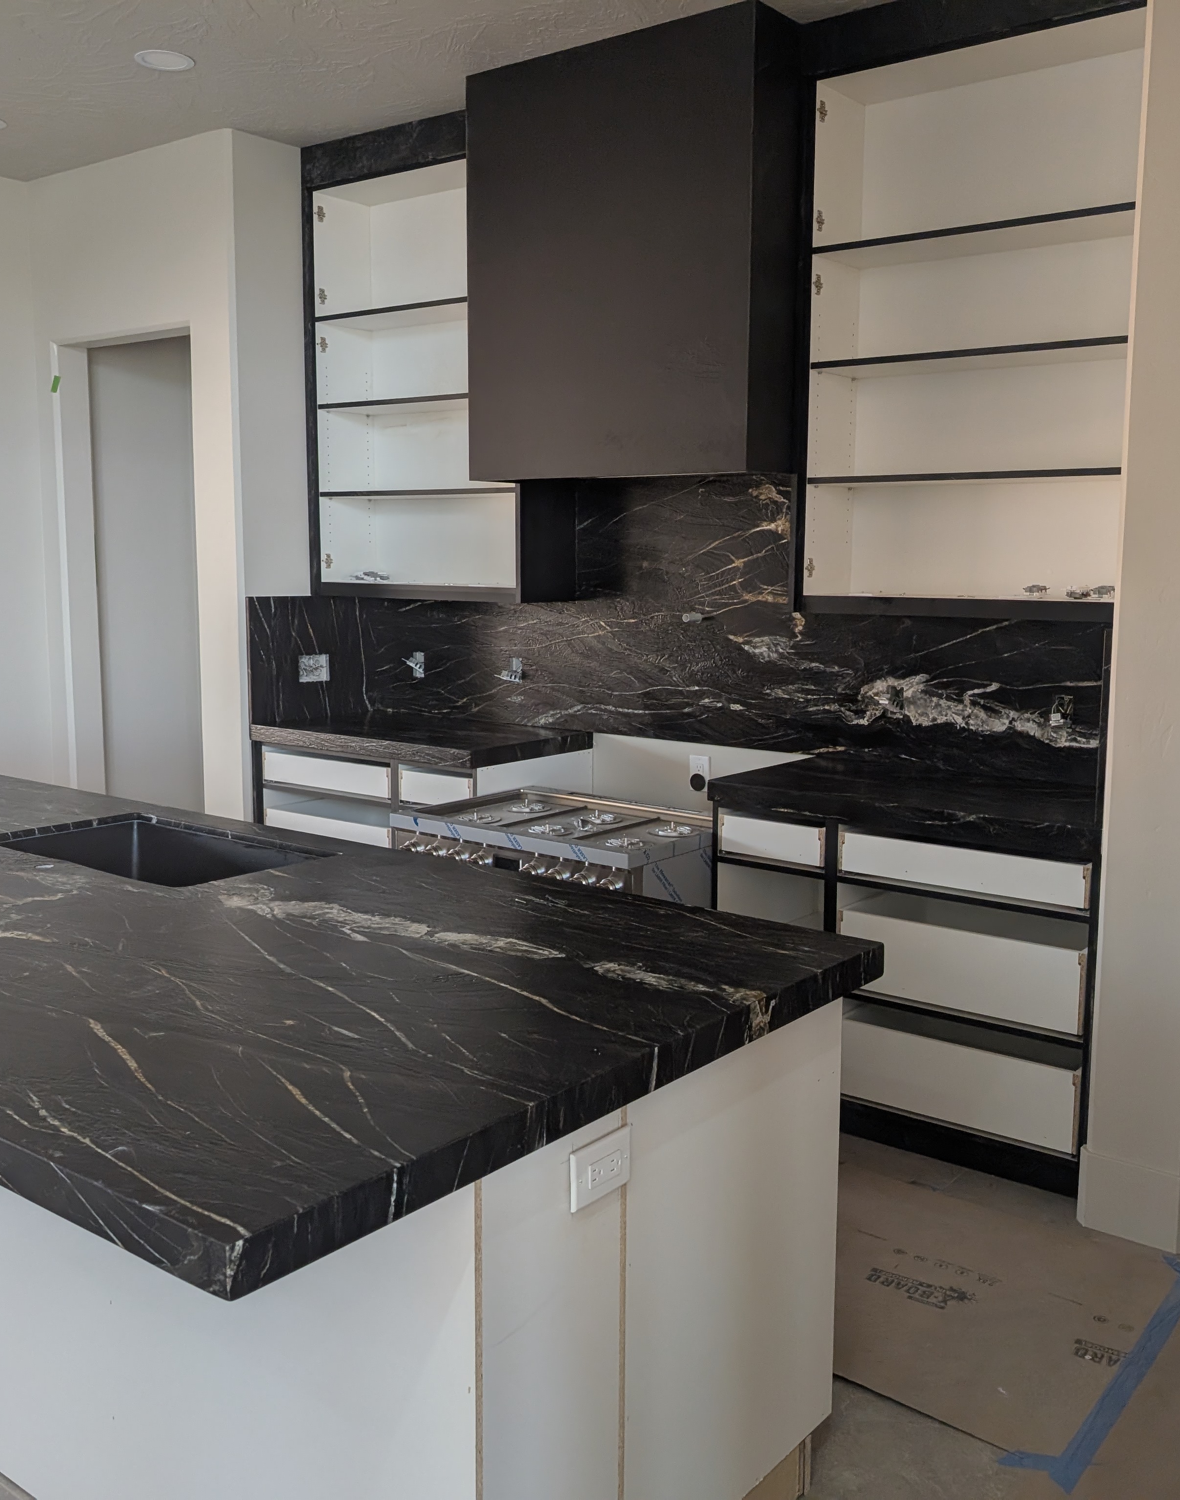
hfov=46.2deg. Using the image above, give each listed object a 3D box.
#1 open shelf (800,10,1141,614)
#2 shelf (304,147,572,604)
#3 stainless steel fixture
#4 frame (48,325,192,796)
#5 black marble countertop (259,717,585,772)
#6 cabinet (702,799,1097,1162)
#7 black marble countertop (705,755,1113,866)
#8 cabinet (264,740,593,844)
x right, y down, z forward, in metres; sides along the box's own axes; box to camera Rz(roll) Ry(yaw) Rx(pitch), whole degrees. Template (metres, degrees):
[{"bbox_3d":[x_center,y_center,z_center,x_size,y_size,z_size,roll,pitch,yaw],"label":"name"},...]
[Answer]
[{"bbox_3d":[1.104,-1.114,3.796,1.030,1.495,0.320,6,10,37],"label":"open shelf"},{"bbox_3d":[-0.546,-1.306,5.052,1.045,1.510,0.320,6,10,37],"label":"shelf"},{"bbox_3d":[-0.073,0.583,4.190,0.910,0.805,0.680,6,10,37],"label":"stainless steel fixture"},{"bbox_3d":[-1.792,-0.417,5.555,0.940,2.420,0.145,6,10,37],"label":"frame"},{"bbox_3d":[-0.627,-0.048,5.081,1.085,0.054,0.650,6,10,37],"label":"black marble countertop"},{"bbox_3d":[0.984,0.570,3.927,1.110,0.833,0.620,6,10,37],"label":"cabinet"},{"bbox_3d":[0.975,0.132,3.860,1.120,0.054,0.650,6,10,37],"label":"black marble countertop"},{"bbox_3d":[-0.621,0.390,5.149,1.070,0.833,0.620,6,10,37],"label":"cabinet"}]

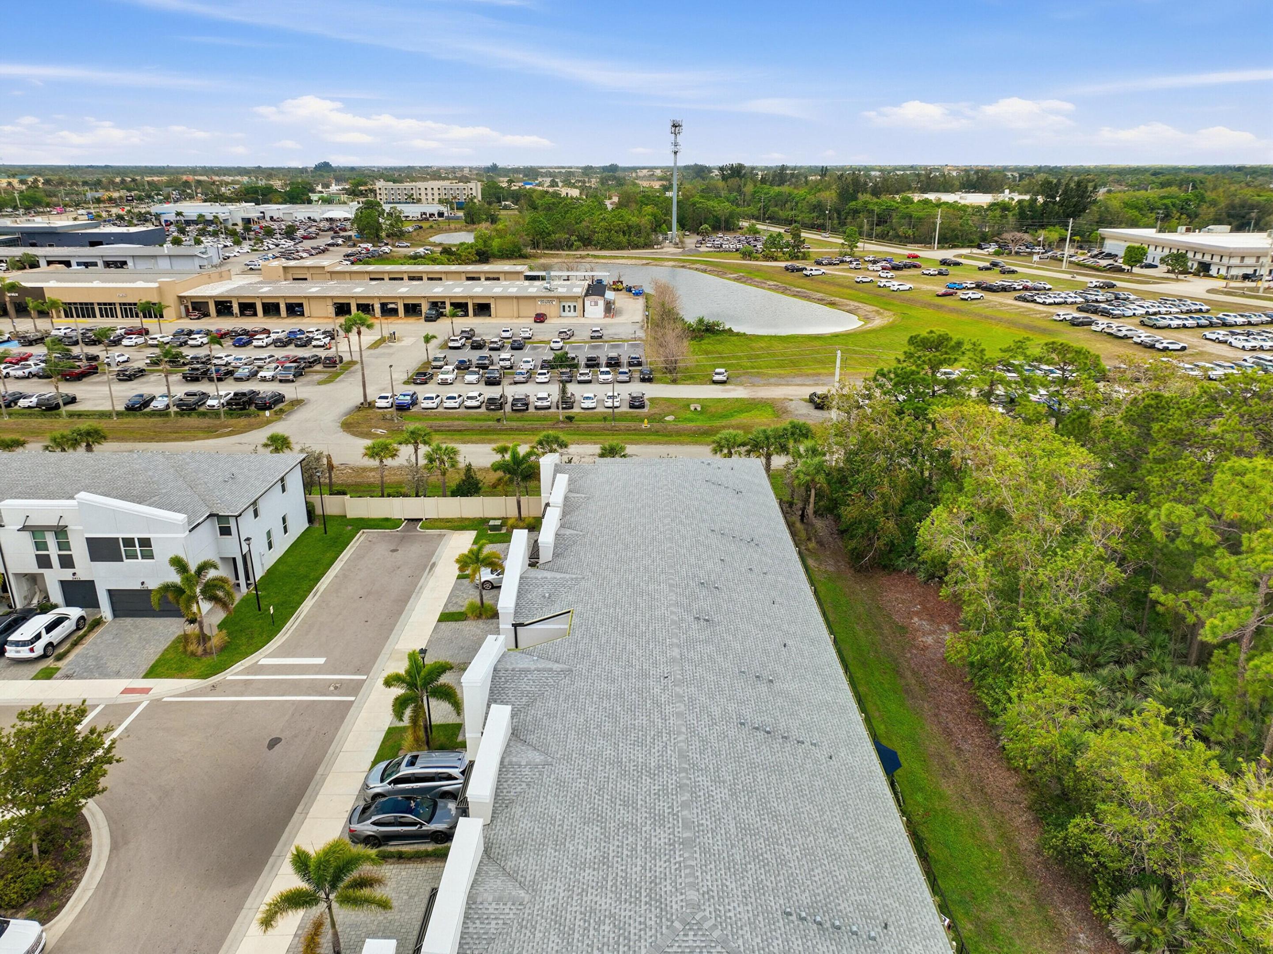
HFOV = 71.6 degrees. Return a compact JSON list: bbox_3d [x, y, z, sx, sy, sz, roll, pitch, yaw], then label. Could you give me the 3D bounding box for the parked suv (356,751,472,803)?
[{"bbox_3d":[-9.800,13.560,39.966,5.180,1.760,1.990,0,19,0],"label":"parked suv"}]

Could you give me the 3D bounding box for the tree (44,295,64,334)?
[{"bbox_3d":[-97.600,-27.073,147.946,2.950,6.300,2.950,0,19,0],"label":"tree"}]

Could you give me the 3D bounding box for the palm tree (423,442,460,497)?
[{"bbox_3d":[-15.940,-0.173,72.643,3.000,5.638,3.000,0,20,0],"label":"palm tree"}]

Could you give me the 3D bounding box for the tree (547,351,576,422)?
[{"bbox_3d":[-7.834,-9.960,97.325,2.936,7.917,2.731,-2,20,-4],"label":"tree"}]

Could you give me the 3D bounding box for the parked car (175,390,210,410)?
[{"bbox_3d":[-52.250,-9.202,104.207,2.020,1.900,5.800,-2,20,-5],"label":"parked car"}]

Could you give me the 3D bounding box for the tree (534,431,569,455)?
[{"bbox_3d":[-7.016,-0.804,73.479,2.950,6.266,2.950,0,20,0],"label":"tree"}]

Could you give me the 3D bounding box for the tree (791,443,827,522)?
[{"bbox_3d":[13.750,0.644,69.499,2.800,6.400,2.800,0,19,0],"label":"tree"}]

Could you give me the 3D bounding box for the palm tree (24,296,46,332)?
[{"bbox_3d":[-101.837,-27.429,149.835,3.800,6.060,3.800,0,20,0],"label":"palm tree"}]

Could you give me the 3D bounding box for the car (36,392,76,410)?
[{"bbox_3d":[-69.122,-9.274,105.296,1.900,1.700,4.850,0,20,1],"label":"car"}]

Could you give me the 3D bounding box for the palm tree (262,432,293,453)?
[{"bbox_3d":[-29.646,-0.708,73.569,2.600,6.303,2.600,-8,21,-22],"label":"palm tree"}]

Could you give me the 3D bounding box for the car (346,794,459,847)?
[{"bbox_3d":[-9.586,14.302,37.010,4.880,1.445,1.840,-1,20,-3],"label":"car"}]

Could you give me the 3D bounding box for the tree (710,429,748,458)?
[{"bbox_3d":[7.593,-0.844,73.465,3.100,6.351,3.100,0,20,0],"label":"tree"}]

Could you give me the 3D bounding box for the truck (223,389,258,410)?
[{"bbox_3d":[-46.890,-9.470,105.520,2.000,1.920,5.800,-1,20,-2],"label":"truck"}]

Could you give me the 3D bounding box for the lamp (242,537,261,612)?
[{"bbox_3d":[-24.200,6.196,55.764,0.550,5.100,0.550,0,19,0],"label":"lamp"}]

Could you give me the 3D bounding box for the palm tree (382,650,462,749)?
[{"bbox_3d":[-10.144,10.754,41.987,3.455,5.738,3.455,-5,20,-15],"label":"palm tree"}]

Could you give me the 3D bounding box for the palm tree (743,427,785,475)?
[{"bbox_3d":[10.400,-0.586,71.927,3.500,7.100,3.500,0,19,0],"label":"palm tree"}]

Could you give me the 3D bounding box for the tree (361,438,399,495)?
[{"bbox_3d":[-20.950,-0.249,72.471,3.000,6.100,3.000,0,19,0],"label":"tree"}]

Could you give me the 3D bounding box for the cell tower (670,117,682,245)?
[{"bbox_3d":[13.800,-103.373,310.291,4.400,41.800,4.400,0,19,0],"label":"cell tower"}]

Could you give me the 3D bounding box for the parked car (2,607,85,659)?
[{"bbox_3d":[-35.050,9.042,52.515,1.980,1.750,4.980,1,19,2],"label":"parked car"}]

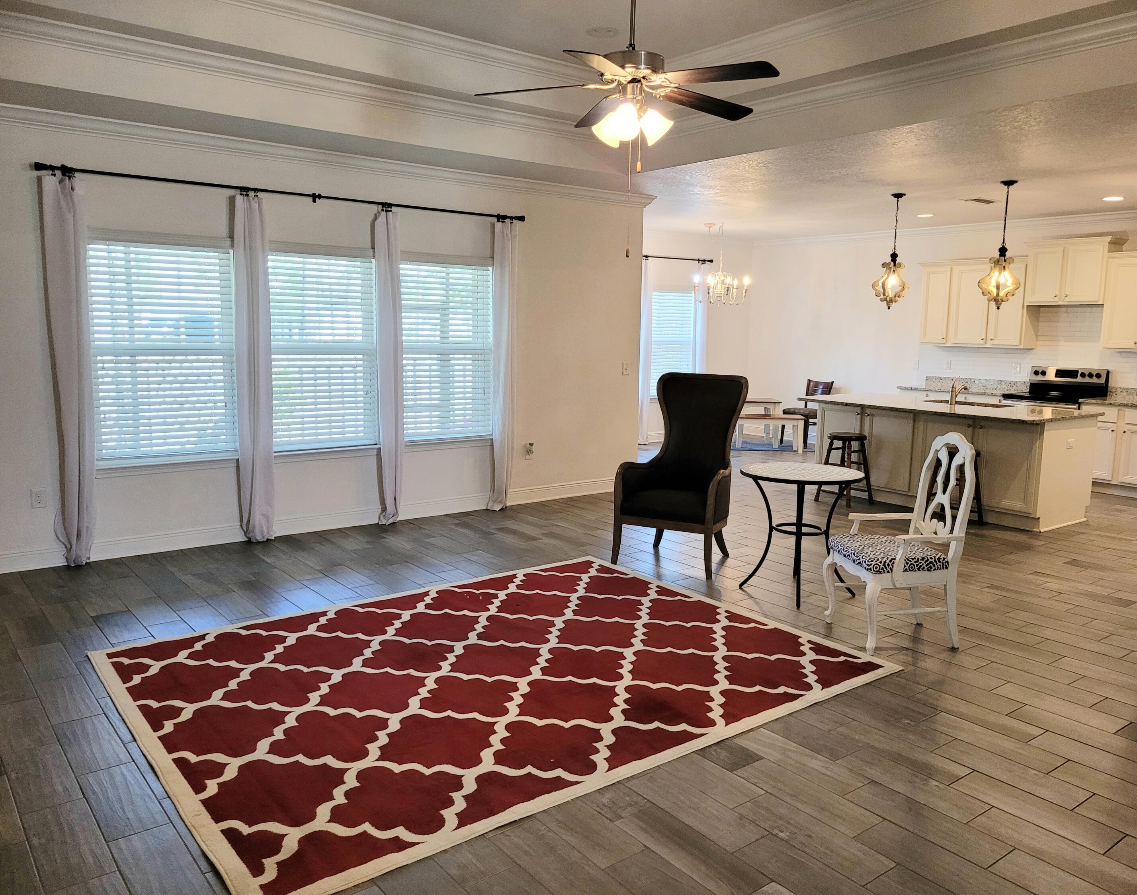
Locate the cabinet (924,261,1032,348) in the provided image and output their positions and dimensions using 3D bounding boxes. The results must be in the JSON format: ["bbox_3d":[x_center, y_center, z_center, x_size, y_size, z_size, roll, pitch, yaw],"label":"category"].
[{"bbox_3d":[4.648,-1.620,10.155,0.340,0.960,1.190,-5,9,-38],"label":"cabinet"}]

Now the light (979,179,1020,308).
[{"bbox_3d":[3.561,-1.651,7.333,0.340,1.015,0.340,-5,9,-38],"label":"light"}]

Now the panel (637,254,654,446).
[{"bbox_3d":[1.003,-1.211,11.739,0.210,2.420,0.100,-5,9,-38],"label":"panel"}]

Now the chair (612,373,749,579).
[{"bbox_3d":[0.754,0.155,5.964,0.710,1.225,0.710,5,8,28],"label":"chair"}]

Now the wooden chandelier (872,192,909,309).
[{"bbox_3d":[2.948,-1.760,8.083,0.340,1.010,0.340,-5,9,-38],"label":"wooden chandelier"}]

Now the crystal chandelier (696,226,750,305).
[{"bbox_3d":[1.760,-2.096,10.324,0.610,0.950,0.610,1,7,0],"label":"crystal chandelier"}]

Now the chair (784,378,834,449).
[{"bbox_3d":[3.191,-0.456,11.961,0.500,0.890,0.450,-2,8,-24],"label":"chair"}]

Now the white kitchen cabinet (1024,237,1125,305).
[{"bbox_3d":[5.255,-1.821,9.356,0.360,0.660,0.810,-5,9,-38],"label":"white kitchen cabinet"}]

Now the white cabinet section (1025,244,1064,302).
[{"bbox_3d":[5.191,-1.839,9.566,0.335,0.636,0.399,-5,10,-38],"label":"white cabinet section"}]

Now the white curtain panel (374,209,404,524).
[{"bbox_3d":[-1.369,-0.584,6.882,0.200,2.375,0.100,-5,9,-38],"label":"white curtain panel"}]

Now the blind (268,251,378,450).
[{"bbox_3d":[-1.792,-0.698,6.439,0.880,1.420,0.070,-5,10,-38],"label":"blind"}]

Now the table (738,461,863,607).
[{"bbox_3d":[1.355,0.501,5.249,0.700,0.714,0.700,1,8,0],"label":"table"}]

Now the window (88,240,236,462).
[{"bbox_3d":[-2.622,-0.626,5.808,0.910,1.430,0.100,-5,10,-38],"label":"window"}]

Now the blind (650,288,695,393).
[{"bbox_3d":[1.382,-1.399,12.084,0.880,1.430,0.100,-5,10,-38],"label":"blind"}]

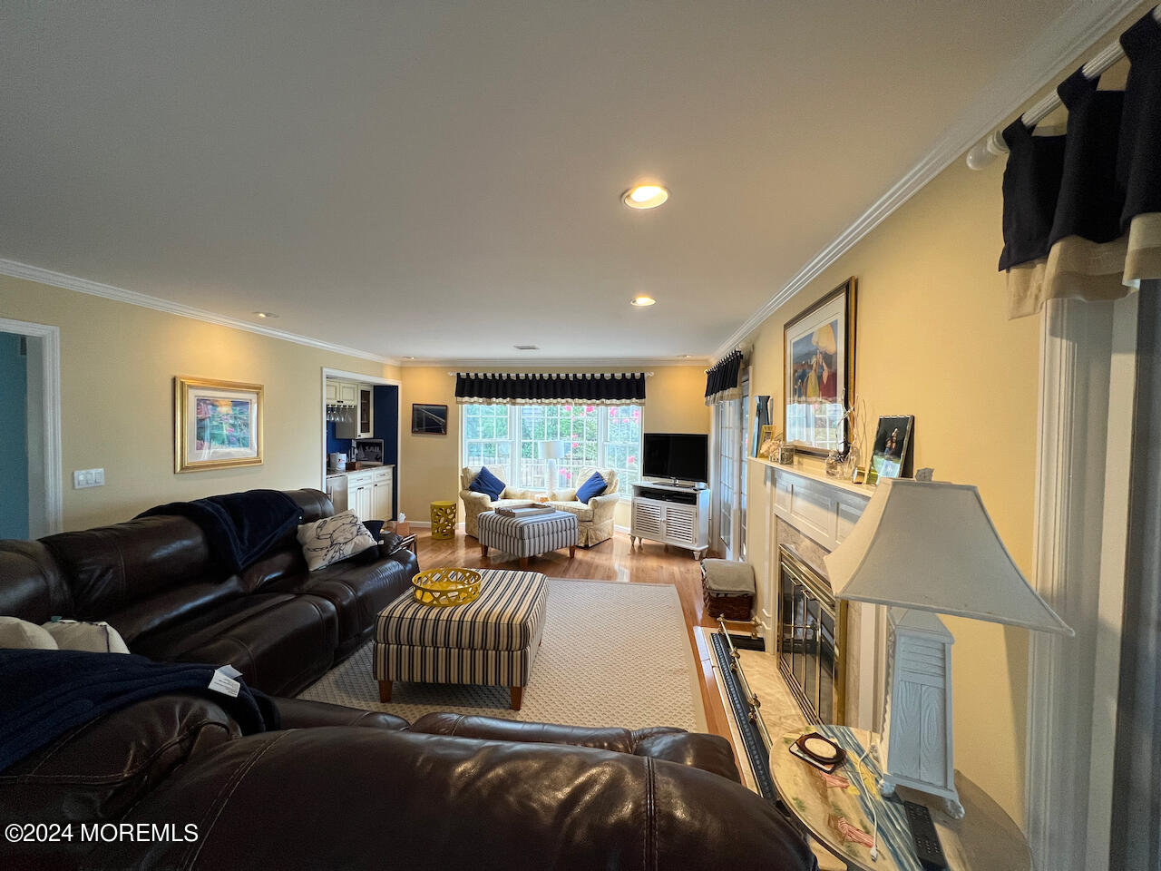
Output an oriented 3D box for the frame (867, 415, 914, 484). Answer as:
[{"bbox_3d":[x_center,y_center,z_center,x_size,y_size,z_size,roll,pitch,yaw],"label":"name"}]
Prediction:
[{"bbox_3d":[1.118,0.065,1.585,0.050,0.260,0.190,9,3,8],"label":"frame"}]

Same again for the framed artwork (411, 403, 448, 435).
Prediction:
[{"bbox_3d":[-2.180,-0.231,6.327,0.530,0.432,0.030,1,1,8],"label":"framed artwork"}]

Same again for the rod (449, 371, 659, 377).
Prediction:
[{"bbox_3d":[-0.448,-0.848,6.006,2.894,0.055,0.070,1,1,8],"label":"rod"}]

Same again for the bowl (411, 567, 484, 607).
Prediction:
[{"bbox_3d":[-0.805,0.918,2.658,0.405,0.100,0.405,1,2,0],"label":"bowl"}]

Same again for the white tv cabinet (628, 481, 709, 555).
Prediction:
[{"bbox_3d":[1.140,1.022,5.419,0.950,0.780,0.400,2,2,43],"label":"white tv cabinet"}]

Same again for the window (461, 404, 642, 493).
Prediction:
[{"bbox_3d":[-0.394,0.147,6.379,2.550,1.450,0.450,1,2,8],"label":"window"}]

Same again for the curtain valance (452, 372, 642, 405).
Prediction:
[{"bbox_3d":[-0.449,-0.638,6.010,2.652,0.449,0.100,1,1,8],"label":"curtain valance"}]

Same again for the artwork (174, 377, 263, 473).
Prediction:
[{"bbox_3d":[-2.970,-0.086,3.621,0.040,0.726,0.764,1,1,8],"label":"artwork"}]

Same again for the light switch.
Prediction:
[{"bbox_3d":[-3.103,0.272,2.759,0.014,0.116,0.160,1,1,8],"label":"light switch"}]

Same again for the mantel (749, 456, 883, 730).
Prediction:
[{"bbox_3d":[1.157,0.842,2.296,0.165,1.325,1.680,1,2,8],"label":"mantel"}]

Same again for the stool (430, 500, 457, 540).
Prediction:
[{"bbox_3d":[-1.857,1.130,5.919,0.360,0.470,0.360,1,2,8],"label":"stool"}]

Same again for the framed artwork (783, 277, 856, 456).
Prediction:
[{"bbox_3d":[1.238,-0.294,2.331,0.035,0.810,0.890,1,2,8],"label":"framed artwork"}]

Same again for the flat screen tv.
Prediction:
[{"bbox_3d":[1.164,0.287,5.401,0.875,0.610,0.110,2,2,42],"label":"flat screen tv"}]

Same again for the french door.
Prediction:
[{"bbox_3d":[1.609,0.414,4.658,0.120,2.040,1.880,1,1,8],"label":"french door"}]

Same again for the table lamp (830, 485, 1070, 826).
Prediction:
[{"bbox_3d":[0.840,0.476,1.079,0.385,0.790,0.385,1,2,25],"label":"table lamp"}]

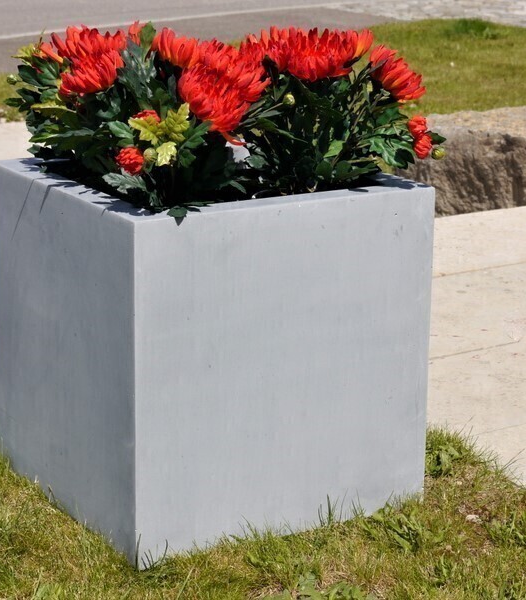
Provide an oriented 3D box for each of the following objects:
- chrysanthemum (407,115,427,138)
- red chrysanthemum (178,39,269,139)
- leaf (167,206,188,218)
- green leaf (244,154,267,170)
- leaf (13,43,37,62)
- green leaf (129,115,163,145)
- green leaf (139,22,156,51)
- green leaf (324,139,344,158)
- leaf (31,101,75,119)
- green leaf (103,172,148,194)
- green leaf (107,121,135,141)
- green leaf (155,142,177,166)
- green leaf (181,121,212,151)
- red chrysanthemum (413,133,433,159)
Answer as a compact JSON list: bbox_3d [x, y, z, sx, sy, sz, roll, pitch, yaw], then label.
[{"bbox_3d":[0.235,-0.264,2.740,0.031,0.036,0.032,-1,16,-5],"label":"chrysanthemum"},{"bbox_3d":[-0.057,-0.307,2.620,0.135,0.138,0.110,0,16,-1],"label":"red chrysanthemum"},{"bbox_3d":[-0.119,-0.122,2.510,0.026,0.005,0.020,13,39,22],"label":"leaf"},{"bbox_3d":[-0.011,-0.204,2.675,0.034,0.007,0.025,7,59,-11],"label":"green leaf"},{"bbox_3d":[-0.365,-0.379,2.760,0.042,0.031,0.030,4,16,12],"label":"leaf"},{"bbox_3d":[-0.166,-0.240,2.550,0.049,0.031,0.011,29,-29,-11],"label":"green leaf"},{"bbox_3d":[-0.168,-0.384,2.625,0.022,0.039,0.007,11,-6,-10],"label":"green leaf"},{"bbox_3d":[0.106,-0.227,2.700,0.030,0.031,0.018,1,16,2],"label":"green leaf"},{"bbox_3d":[-0.310,-0.282,2.665,0.065,0.016,0.036,9,19,-19],"label":"leaf"},{"bbox_3d":[-0.196,-0.166,2.565,0.063,0.012,0.023,19,54,-11],"label":"green leaf"},{"bbox_3d":[-0.203,-0.241,2.580,0.042,0.032,0.022,-1,16,-4],"label":"green leaf"},{"bbox_3d":[-0.136,-0.205,2.540,0.028,0.035,0.007,11,-22,7],"label":"green leaf"},{"bbox_3d":[-0.096,-0.234,2.560,0.026,0.052,0.010,47,0,19],"label":"green leaf"},{"bbox_3d":[0.243,-0.234,2.730,0.031,0.039,0.032,-5,16,-19],"label":"red chrysanthemum"}]

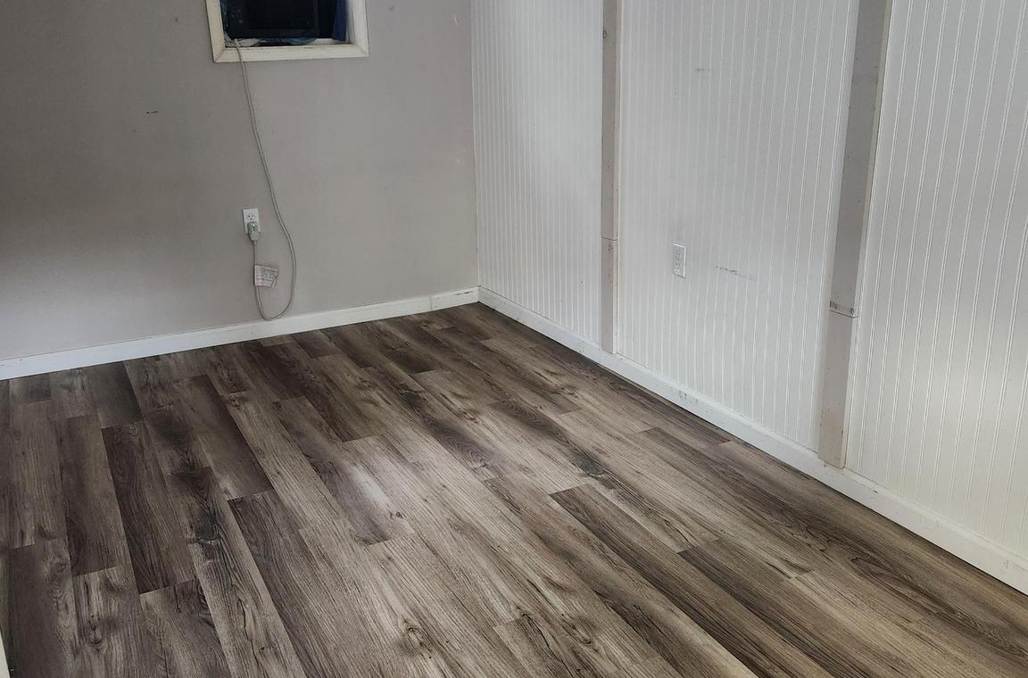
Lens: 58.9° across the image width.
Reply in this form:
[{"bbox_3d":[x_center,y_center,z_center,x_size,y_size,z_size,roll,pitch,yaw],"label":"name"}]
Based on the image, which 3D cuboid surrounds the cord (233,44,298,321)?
[{"bbox_3d":[-1.133,-0.701,4.166,0.205,1.266,0.067,-11,21,-26],"label":"cord"}]

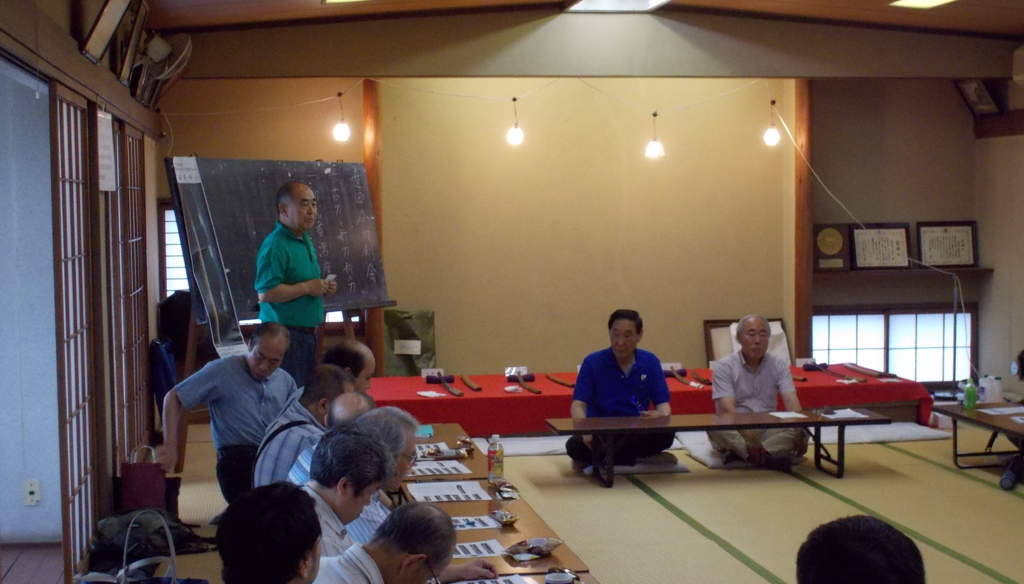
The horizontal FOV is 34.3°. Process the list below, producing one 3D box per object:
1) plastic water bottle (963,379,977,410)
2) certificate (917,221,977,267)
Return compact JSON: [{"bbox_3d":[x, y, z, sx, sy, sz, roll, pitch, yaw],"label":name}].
[{"bbox_3d":[2.527,0.559,9.147,0.067,0.172,0.067,-1,3,-8],"label":"plastic water bottle"},{"bbox_3d":[3.180,-0.345,12.057,0.453,0.332,0.030,-1,-6,-8],"label":"certificate"}]

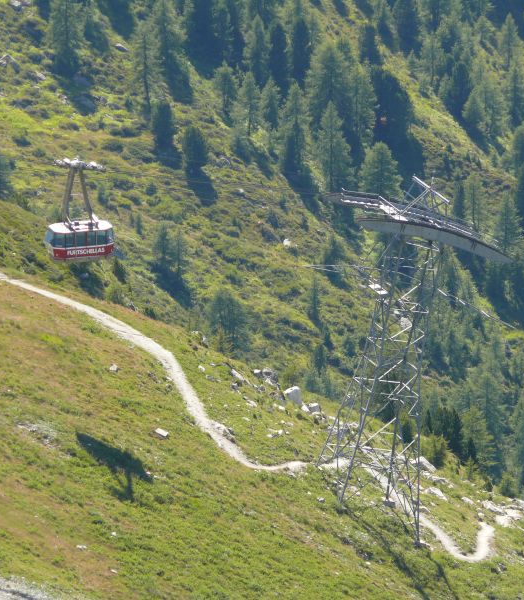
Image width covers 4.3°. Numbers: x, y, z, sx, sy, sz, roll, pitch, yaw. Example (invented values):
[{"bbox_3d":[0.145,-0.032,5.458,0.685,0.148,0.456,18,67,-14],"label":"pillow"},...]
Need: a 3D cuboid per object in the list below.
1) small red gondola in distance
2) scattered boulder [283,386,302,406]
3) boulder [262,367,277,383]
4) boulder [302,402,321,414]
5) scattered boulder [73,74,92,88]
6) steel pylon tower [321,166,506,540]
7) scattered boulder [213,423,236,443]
[{"bbox_3d":[-14.368,-7.342,551.000,5.200,8.100,2.450,-5,16,-19],"label":"small red gondola in distance"},{"bbox_3d":[2.504,7.923,573.000,1.600,1.400,1.350,0,15,0],"label":"scattered boulder"},{"bbox_3d":[0.617,6.127,574.000,1.150,1.100,1.000,0,15,0],"label":"boulder"},{"bbox_3d":[4.064,8.908,573.000,1.400,0.800,1.150,0,15,0],"label":"boulder"},{"bbox_3d":[-17.489,-21.288,680.000,1.900,1.050,1.500,0,15,0],"label":"scattered boulder"},{"bbox_3d":[10.461,4.272,559.500,14.400,29.000,8.200,6,12,-22],"label":"steel pylon tower"},{"bbox_3d":[-3.062,10.536,555.000,1.700,1.250,1.350,0,15,0],"label":"scattered boulder"}]

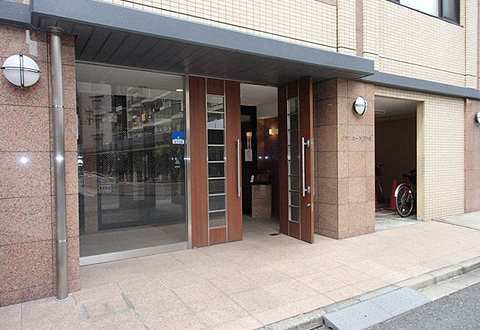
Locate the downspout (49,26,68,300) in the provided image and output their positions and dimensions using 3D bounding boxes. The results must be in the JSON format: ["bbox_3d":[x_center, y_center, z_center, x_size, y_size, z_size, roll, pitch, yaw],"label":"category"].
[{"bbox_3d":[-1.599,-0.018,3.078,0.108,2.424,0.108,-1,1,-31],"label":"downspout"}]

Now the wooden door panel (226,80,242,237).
[{"bbox_3d":[-0.092,-0.042,5.101,0.254,2.330,0.045,-1,1,-31],"label":"wooden door panel"}]

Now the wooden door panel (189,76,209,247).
[{"bbox_3d":[-0.575,-0.032,4.806,0.243,2.336,0.045,-1,1,-31],"label":"wooden door panel"}]

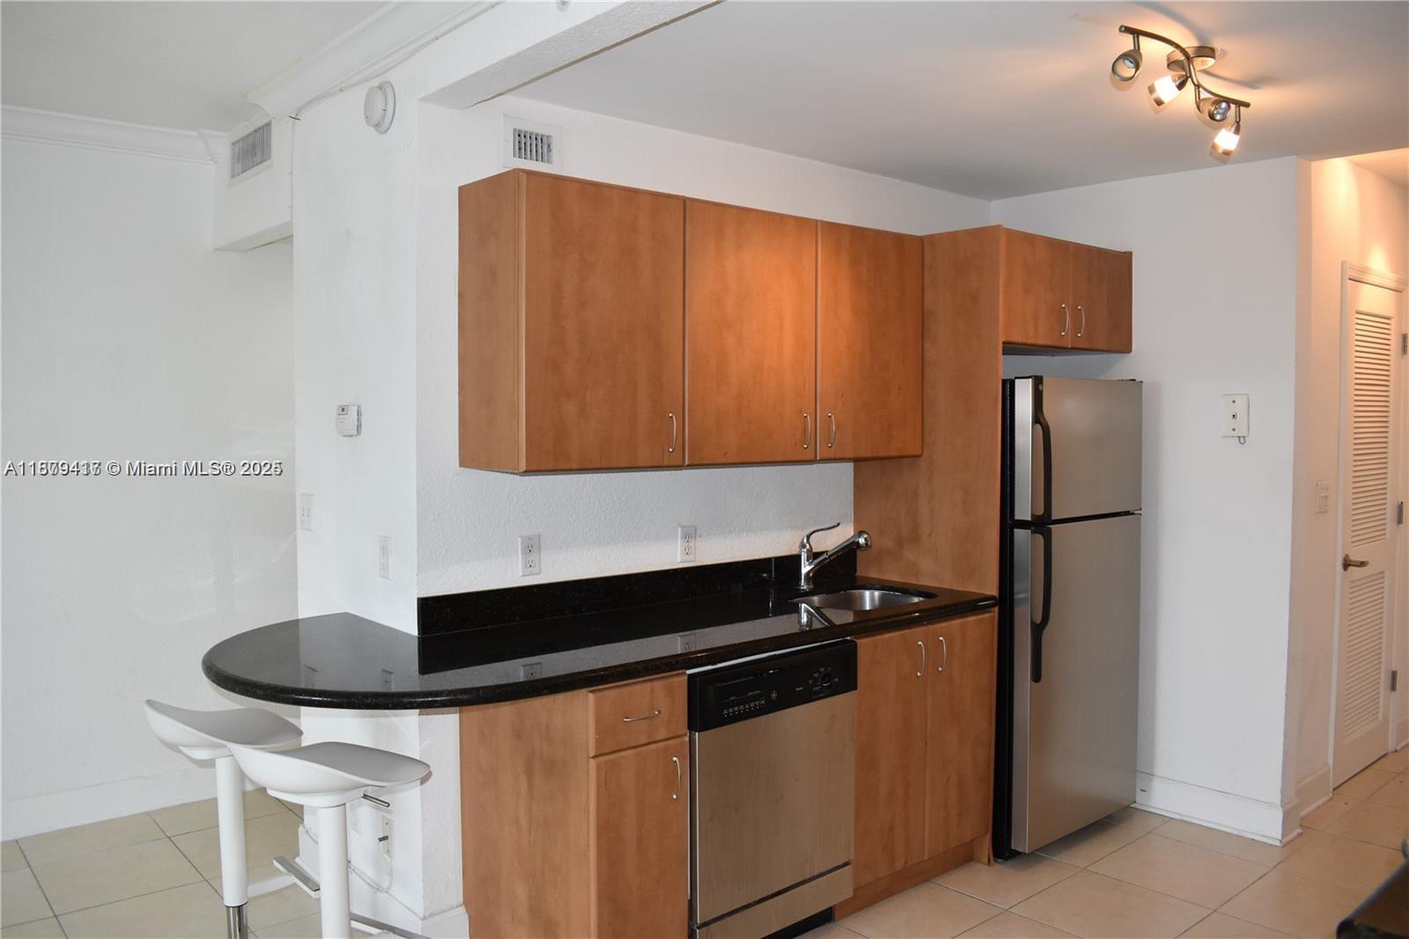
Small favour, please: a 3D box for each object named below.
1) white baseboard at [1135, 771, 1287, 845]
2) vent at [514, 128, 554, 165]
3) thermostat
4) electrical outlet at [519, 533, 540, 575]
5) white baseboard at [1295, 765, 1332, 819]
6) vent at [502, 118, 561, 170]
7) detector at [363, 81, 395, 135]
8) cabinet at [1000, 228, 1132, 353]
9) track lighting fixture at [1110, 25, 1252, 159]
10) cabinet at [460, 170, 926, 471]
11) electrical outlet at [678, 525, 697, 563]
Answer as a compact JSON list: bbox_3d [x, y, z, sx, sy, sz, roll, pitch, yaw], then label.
[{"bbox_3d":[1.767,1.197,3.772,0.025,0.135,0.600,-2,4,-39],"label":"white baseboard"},{"bbox_3d":[-0.478,-0.914,2.987,0.129,0.084,0.018,-2,4,-39],"label":"vent"},{"bbox_3d":[-1.062,-0.145,3.158,0.026,0.094,0.138,-2,4,-39],"label":"thermostat"},{"bbox_3d":[-0.496,0.247,3.032,0.072,0.116,0.009,-2,4,-39],"label":"electrical outlet"},{"bbox_3d":[2.251,1.183,3.910,0.376,0.135,0.025,-2,4,-39],"label":"white baseboard"},{"bbox_3d":[-0.480,-0.915,2.988,0.193,0.146,0.015,-2,4,-39],"label":"vent"},{"bbox_3d":[-0.903,-1.001,2.918,0.042,0.144,0.144,-2,4,-39],"label":"detector"},{"bbox_3d":[1.155,-0.608,3.764,0.864,0.371,0.360,-2,4,-39],"label":"cabinet"},{"bbox_3d":[1.182,-0.910,2.560,0.800,0.214,0.210,-2,4,-39],"label":"track lighting fixture"},{"bbox_3d":[0.041,-0.398,3.218,1.538,0.762,0.360,-2,4,-39],"label":"cabinet"},{"bbox_3d":[-0.050,0.243,3.400,0.072,0.116,0.009,-2,4,-39],"label":"electrical outlet"}]

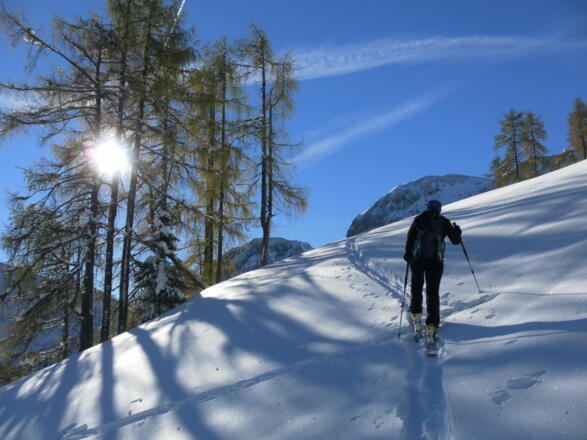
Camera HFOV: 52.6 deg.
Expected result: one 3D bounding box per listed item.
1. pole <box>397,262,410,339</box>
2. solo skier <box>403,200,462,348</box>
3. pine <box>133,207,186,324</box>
[{"bbox_3d":[1.347,0.921,7.260,0.070,1.066,0.070,8,-17,2],"label":"pole"},{"bbox_3d":[1.733,0.661,7.400,0.720,1.770,0.720,-2,-12,7],"label":"solo skier"},{"bbox_3d":[-4.516,1.567,20.000,1.900,4.200,1.900,0,-12,0],"label":"pine"}]

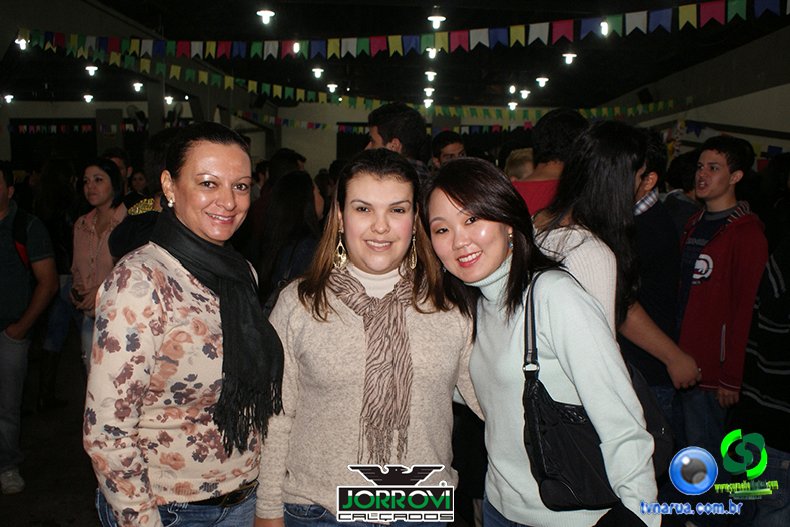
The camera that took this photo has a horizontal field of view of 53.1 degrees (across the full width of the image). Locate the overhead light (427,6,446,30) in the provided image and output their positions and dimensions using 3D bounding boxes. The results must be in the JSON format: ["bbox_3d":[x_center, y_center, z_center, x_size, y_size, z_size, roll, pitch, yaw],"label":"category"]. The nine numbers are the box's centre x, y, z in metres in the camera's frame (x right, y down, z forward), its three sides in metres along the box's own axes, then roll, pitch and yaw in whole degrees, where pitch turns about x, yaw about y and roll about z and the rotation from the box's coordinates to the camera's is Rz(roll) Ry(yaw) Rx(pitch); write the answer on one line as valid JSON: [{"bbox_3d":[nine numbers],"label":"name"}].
[{"bbox_3d":[0.557,-3.298,10.600,0.255,0.285,0.255,1,6,0],"label":"overhead light"}]

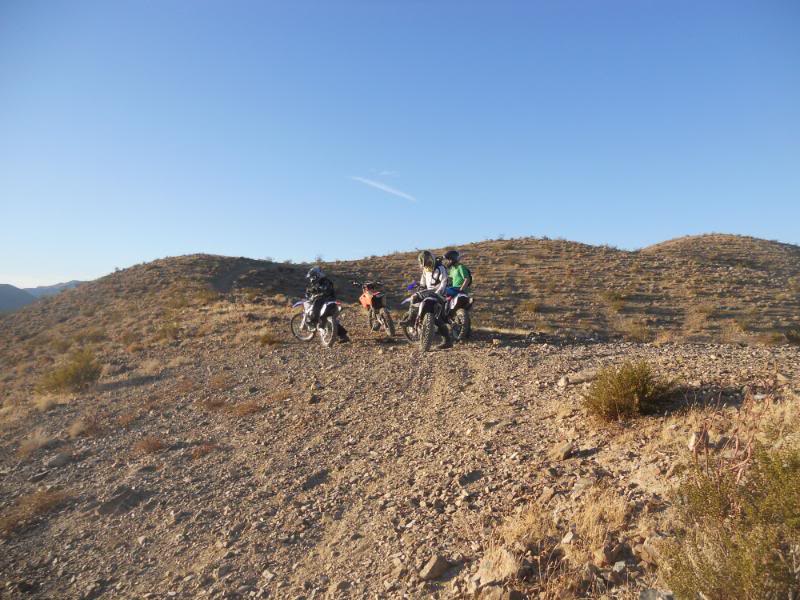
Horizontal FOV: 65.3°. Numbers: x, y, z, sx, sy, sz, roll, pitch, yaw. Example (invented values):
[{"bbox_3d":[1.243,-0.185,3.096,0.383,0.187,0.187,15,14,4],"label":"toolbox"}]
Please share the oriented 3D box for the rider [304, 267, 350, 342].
[{"bbox_3d":[-1.569,0.098,13.600,0.850,1.650,0.750,0,0,25],"label":"rider"}]

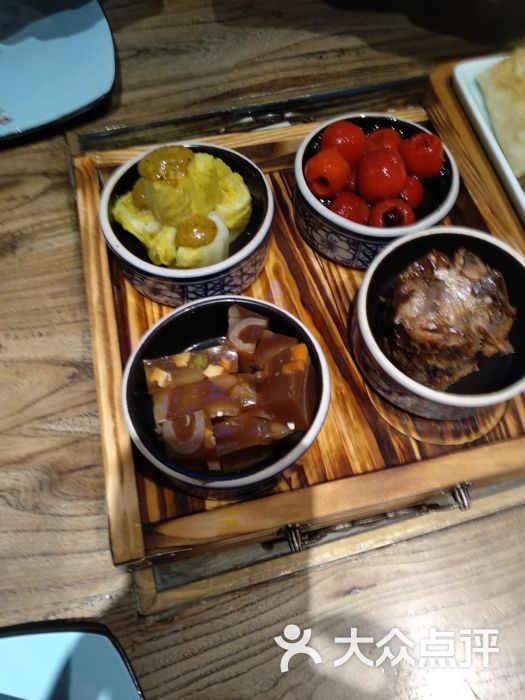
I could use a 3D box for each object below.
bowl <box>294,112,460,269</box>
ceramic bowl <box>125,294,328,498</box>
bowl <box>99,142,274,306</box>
[{"bbox_3d":[0.074,-0.108,0.359,0.106,0.041,0.106,1,65,0],"label":"bowl"},{"bbox_3d":[-0.019,0.026,0.288,0.106,0.041,0.106,0,65,0],"label":"ceramic bowl"},{"bbox_3d":[-0.046,-0.080,0.338,0.106,0.041,0.106,0,65,0],"label":"bowl"}]

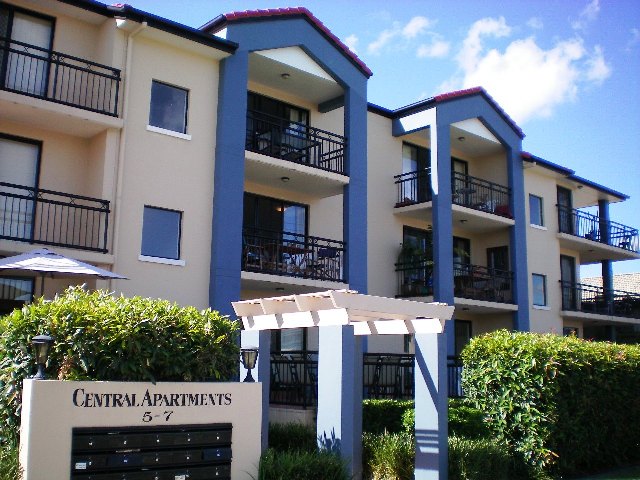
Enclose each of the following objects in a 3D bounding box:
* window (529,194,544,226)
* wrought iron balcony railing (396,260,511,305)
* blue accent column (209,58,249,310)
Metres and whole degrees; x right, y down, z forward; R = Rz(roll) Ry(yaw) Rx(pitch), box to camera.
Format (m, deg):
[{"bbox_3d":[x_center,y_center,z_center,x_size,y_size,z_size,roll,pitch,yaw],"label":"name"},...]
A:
[{"bbox_3d":[7.565,-1.014,24.538,0.862,1.058,0.098,9,-13,-41],"label":"window"},{"bbox_3d":[4.273,1.473,22.073,3.675,1.058,2.107,9,-13,-41],"label":"wrought iron balcony railing"},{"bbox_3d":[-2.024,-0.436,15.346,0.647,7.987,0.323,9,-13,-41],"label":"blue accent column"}]

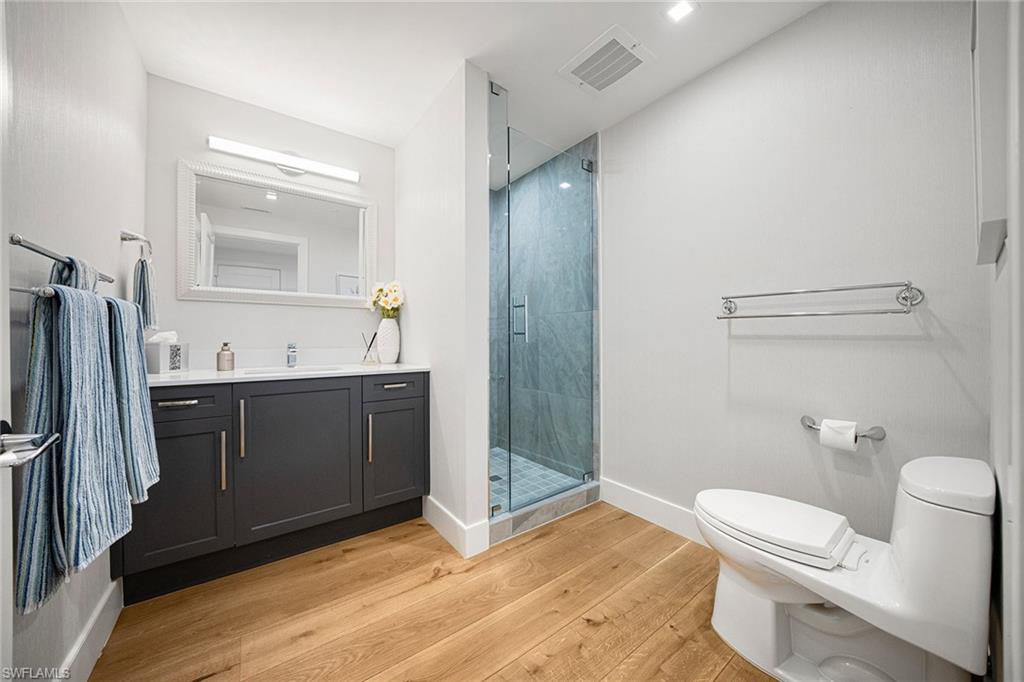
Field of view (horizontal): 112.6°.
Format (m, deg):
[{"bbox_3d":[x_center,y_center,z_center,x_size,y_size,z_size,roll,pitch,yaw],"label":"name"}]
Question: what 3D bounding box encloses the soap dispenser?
[{"bbox_3d":[-1.569,0.084,1.871,0.072,0.153,0.072,0,0,30],"label":"soap dispenser"}]

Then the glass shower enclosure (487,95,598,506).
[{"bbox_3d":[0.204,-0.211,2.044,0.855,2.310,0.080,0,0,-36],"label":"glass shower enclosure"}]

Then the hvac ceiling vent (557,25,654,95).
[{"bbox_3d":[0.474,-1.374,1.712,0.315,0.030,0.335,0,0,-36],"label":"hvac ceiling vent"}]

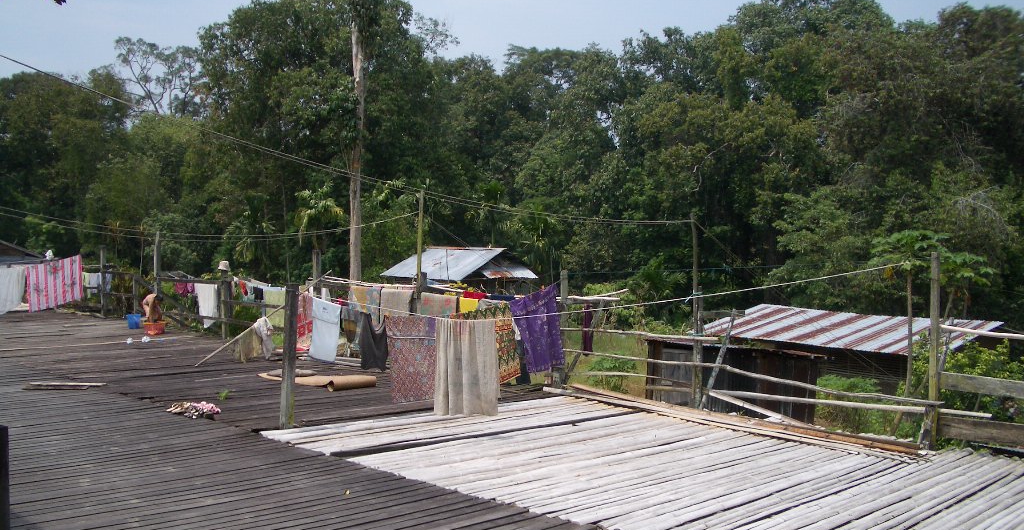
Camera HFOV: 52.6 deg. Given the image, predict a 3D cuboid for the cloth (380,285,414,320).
[{"bbox_3d":[-1.773,0.716,15.884,0.080,0.660,0.775,1,2,-45],"label":"cloth"}]

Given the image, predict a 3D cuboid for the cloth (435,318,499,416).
[{"bbox_3d":[-0.450,1.014,10.293,0.631,0.961,0.100,2,1,0],"label":"cloth"}]

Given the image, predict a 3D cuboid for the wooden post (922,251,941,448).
[{"bbox_3d":[4.180,0.852,10.300,0.075,1.954,0.075,0,1,-45],"label":"wooden post"}]

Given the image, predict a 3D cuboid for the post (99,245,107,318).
[{"bbox_3d":[-9.306,0.376,23.567,0.095,1.617,0.095,-1,2,-44],"label":"post"}]

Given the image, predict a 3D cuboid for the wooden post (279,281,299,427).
[{"bbox_3d":[-2.237,0.922,10.341,0.095,1.448,0.095,3,1,-45],"label":"wooden post"}]

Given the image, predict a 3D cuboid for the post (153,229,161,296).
[{"bbox_3d":[-7.589,0.268,22.103,0.090,1.988,0.090,1,1,-45],"label":"post"}]

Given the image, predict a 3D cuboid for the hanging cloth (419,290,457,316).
[{"bbox_3d":[-1.072,0.745,15.171,0.080,0.620,0.819,1,2,-45],"label":"hanging cloth"}]

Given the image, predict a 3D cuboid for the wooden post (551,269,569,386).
[{"bbox_3d":[0.664,0.864,14.178,0.080,1.579,0.080,2,2,-45],"label":"wooden post"}]

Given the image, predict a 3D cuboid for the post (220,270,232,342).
[{"bbox_3d":[-5.266,0.736,19.031,0.100,1.307,0.100,1,1,-45],"label":"post"}]

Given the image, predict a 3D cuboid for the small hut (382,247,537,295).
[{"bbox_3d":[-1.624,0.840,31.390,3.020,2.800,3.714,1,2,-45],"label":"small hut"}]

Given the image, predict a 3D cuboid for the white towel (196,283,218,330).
[{"bbox_3d":[-6.060,0.786,20.512,0.080,0.820,0.906,1,2,-45],"label":"white towel"}]

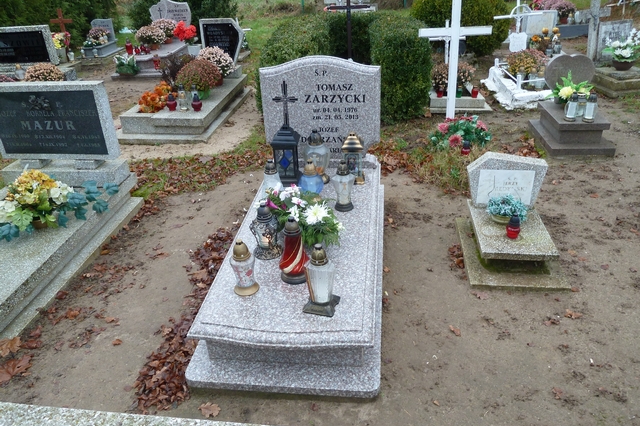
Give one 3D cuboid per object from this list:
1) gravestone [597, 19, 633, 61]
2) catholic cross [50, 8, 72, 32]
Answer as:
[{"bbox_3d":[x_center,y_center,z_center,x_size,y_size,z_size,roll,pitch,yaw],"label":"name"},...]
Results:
[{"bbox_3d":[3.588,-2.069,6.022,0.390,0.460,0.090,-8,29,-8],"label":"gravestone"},{"bbox_3d":[-4.548,-3.153,8.861,0.380,0.885,0.060,5,27,4],"label":"catholic cross"}]

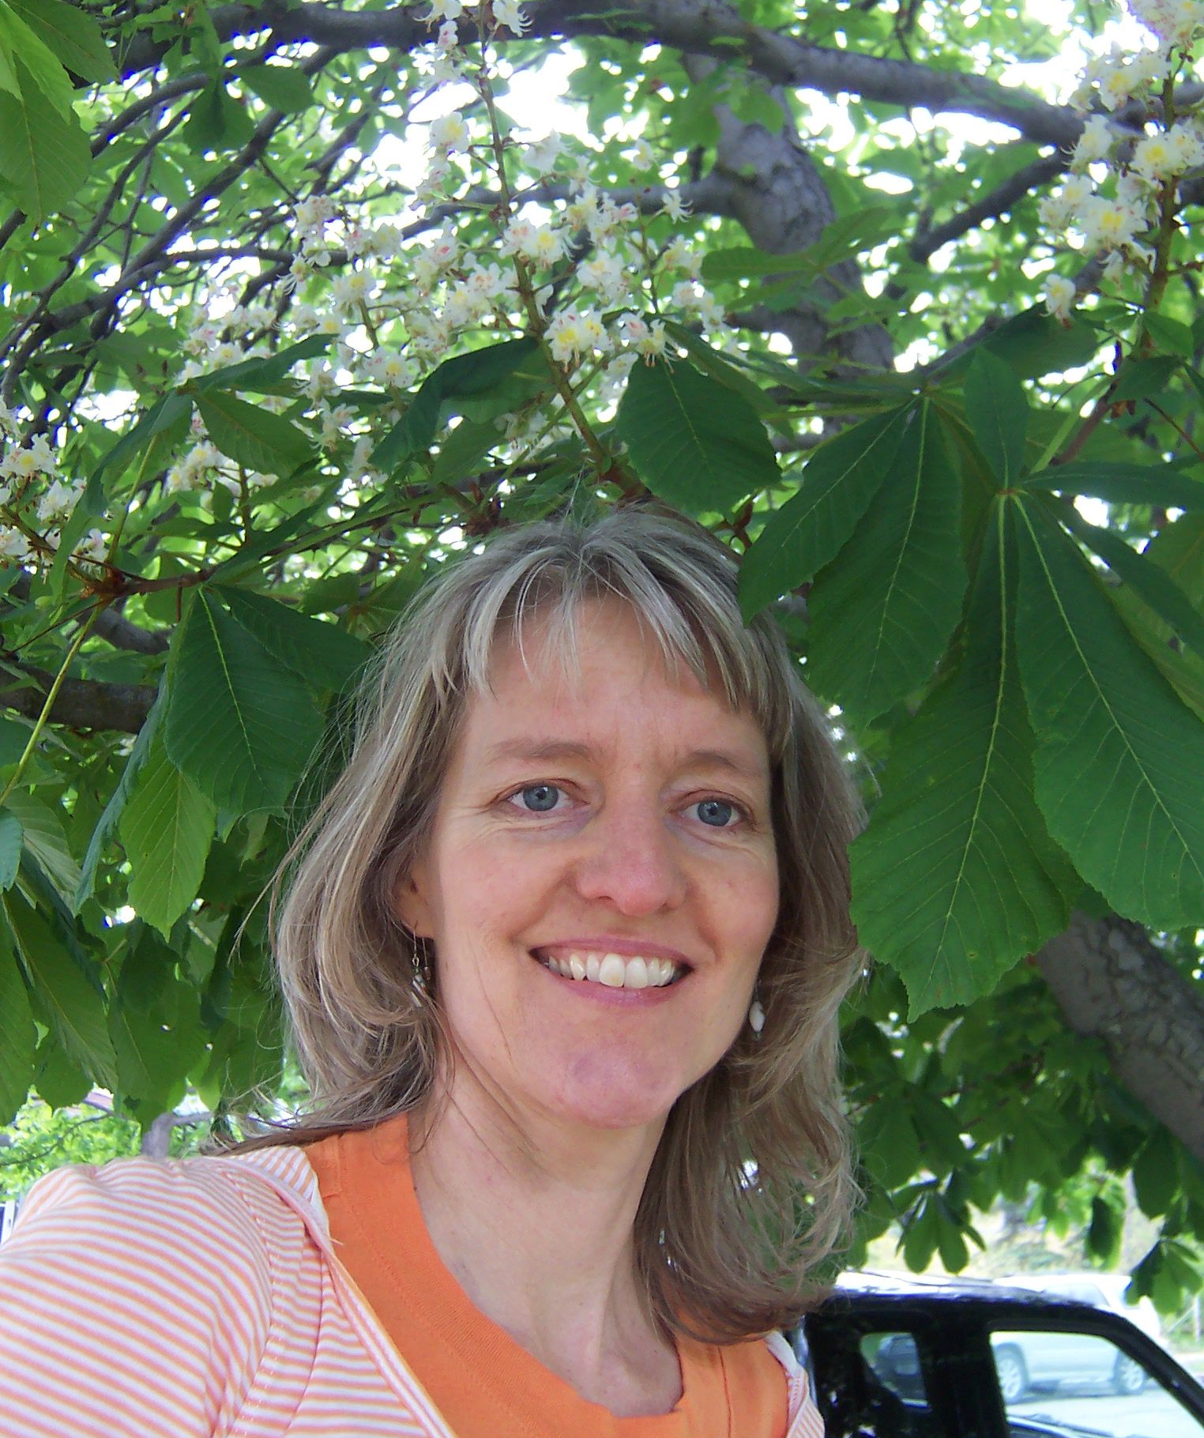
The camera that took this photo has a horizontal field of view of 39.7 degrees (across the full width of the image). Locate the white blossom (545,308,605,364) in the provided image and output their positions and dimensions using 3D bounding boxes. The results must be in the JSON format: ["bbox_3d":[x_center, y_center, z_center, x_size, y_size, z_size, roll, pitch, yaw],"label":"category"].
[{"bbox_3d":[-0.015,-0.206,0.900,0.033,0.030,0.026,0,-19,0],"label":"white blossom"}]

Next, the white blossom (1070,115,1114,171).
[{"bbox_3d":[0.264,-0.311,0.900,0.024,0.030,0.024,-8,-20,22],"label":"white blossom"}]

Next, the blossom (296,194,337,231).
[{"bbox_3d":[-0.188,-0.333,1.100,0.027,0.025,0.025,0,-19,0],"label":"blossom"}]

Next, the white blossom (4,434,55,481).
[{"bbox_3d":[-0.336,-0.153,0.980,0.031,0.027,0.026,2,-19,-6],"label":"white blossom"}]

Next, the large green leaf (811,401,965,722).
[{"bbox_3d":[0.113,-0.061,0.660,0.059,0.130,0.032,8,-14,6],"label":"large green leaf"}]

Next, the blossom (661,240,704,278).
[{"bbox_3d":[0.044,-0.248,0.900,0.022,0.020,0.019,-10,-20,33],"label":"blossom"}]

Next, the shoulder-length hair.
[{"bbox_3d":[-0.020,0.076,0.650,0.250,0.315,0.240,7,-13,-18],"label":"shoulder-length hair"}]

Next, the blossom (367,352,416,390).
[{"bbox_3d":[-0.111,-0.183,0.880,0.025,0.019,0.019,2,-17,0],"label":"blossom"}]

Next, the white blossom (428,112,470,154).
[{"bbox_3d":[-0.074,-0.285,0.810,0.020,0.019,0.019,-3,-18,16],"label":"white blossom"}]

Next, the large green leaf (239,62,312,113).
[{"bbox_3d":[-0.323,-0.624,1.650,0.072,0.050,0.045,0,-19,0],"label":"large green leaf"}]

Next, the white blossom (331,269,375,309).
[{"bbox_3d":[-0.131,-0.226,0.880,0.024,0.021,0.019,3,-17,-3],"label":"white blossom"}]

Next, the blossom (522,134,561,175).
[{"bbox_3d":[-0.030,-0.277,0.820,0.019,0.020,0.019,8,-18,-18],"label":"blossom"}]

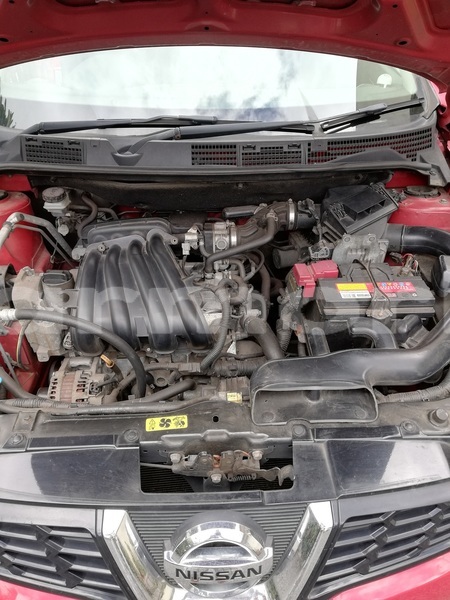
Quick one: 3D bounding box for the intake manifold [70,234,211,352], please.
[{"bbox_3d":[-0.186,-0.015,1.080,0.300,0.140,0.260,-1,55,1],"label":"intake manifold"}]

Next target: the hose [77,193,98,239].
[{"bbox_3d":[-0.370,-0.225,1.260,0.060,0.080,0.110,-1,33,1],"label":"hose"}]

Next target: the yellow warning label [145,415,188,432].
[{"bbox_3d":[-0.091,0.192,0.730,0.063,0.002,0.026,-3,40,-2],"label":"yellow warning label"}]

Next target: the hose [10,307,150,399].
[{"bbox_3d":[-0.270,0.097,0.880,0.250,0.090,0.150,-1,33,1],"label":"hose"}]

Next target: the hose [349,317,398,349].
[{"bbox_3d":[0.314,0.069,0.990,0.105,0.055,0.060,-1,33,1],"label":"hose"}]

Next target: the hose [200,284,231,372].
[{"bbox_3d":[-0.020,0.058,0.980,0.062,0.065,0.205,-1,48,1],"label":"hose"}]

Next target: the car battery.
[{"bbox_3d":[0.336,0.038,1.135,0.242,0.190,0.175,-2,33,0],"label":"car battery"}]

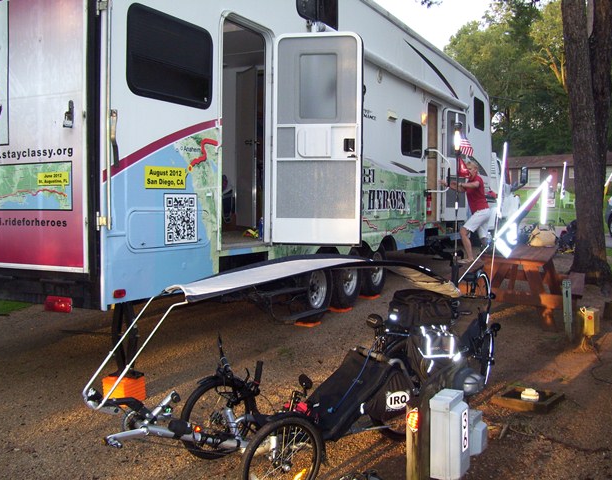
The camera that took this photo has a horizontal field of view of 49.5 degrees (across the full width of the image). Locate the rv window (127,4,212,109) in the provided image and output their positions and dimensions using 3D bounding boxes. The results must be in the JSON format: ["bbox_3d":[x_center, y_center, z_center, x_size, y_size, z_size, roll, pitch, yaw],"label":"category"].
[{"bbox_3d":[-0.966,-1.306,4.864,0.050,0.623,0.966,2,3,28],"label":"rv window"}]

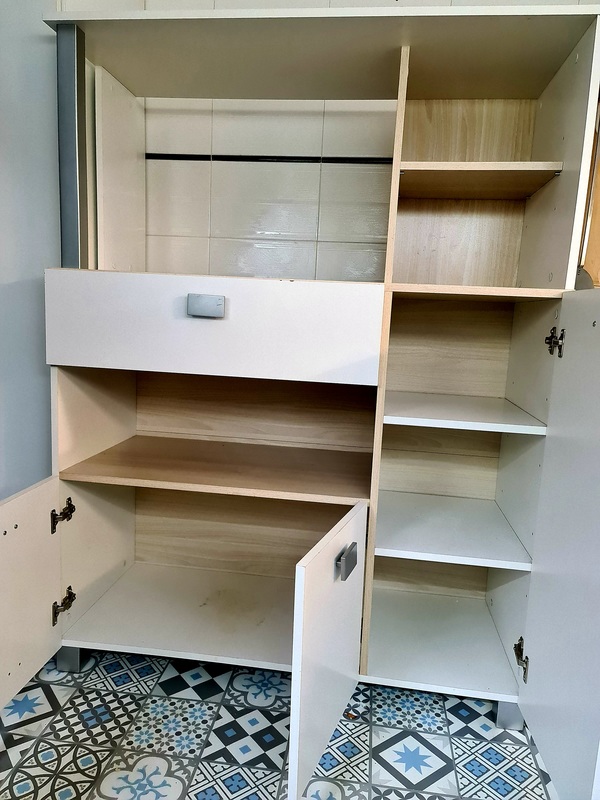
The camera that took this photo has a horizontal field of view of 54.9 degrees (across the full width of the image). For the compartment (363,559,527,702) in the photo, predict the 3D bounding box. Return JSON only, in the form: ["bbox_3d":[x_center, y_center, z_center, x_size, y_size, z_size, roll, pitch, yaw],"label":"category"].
[{"bbox_3d":[0.412,0.553,1.730,0.398,0.356,0.500,4,8,8],"label":"compartment"}]

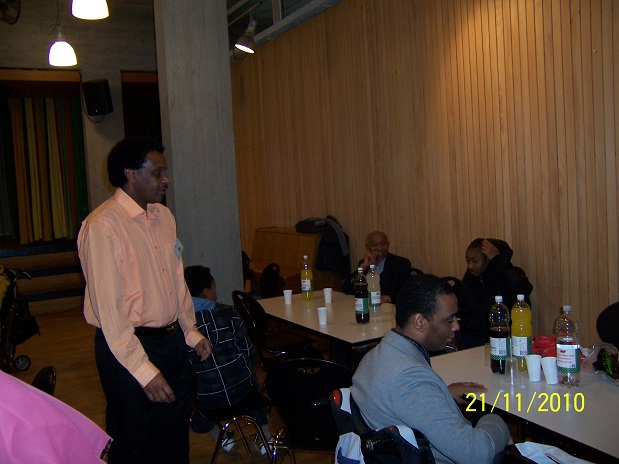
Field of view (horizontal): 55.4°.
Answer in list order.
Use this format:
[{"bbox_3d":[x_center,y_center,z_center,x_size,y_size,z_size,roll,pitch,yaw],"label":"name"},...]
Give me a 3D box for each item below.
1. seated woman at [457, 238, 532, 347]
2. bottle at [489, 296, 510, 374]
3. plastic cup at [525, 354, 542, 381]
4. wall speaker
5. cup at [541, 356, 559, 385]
[{"bbox_3d":[0.970,0.646,3.470,0.650,1.200,0.500,-6,5,-29],"label":"seated woman"},{"bbox_3d":[0.803,0.432,2.488,0.087,0.325,0.087,-6,5,-30],"label":"bottle"},{"bbox_3d":[0.922,0.558,2.410,0.068,0.095,0.068,-3,4,0],"label":"plastic cup"},{"bbox_3d":[-3.229,-2.044,9.000,0.335,0.510,0.280,-3,23,3],"label":"wall speaker"},{"bbox_3d":[0.974,0.559,2.363,0.068,0.095,0.068,-3,4,0],"label":"cup"}]

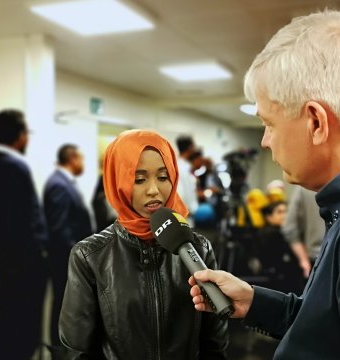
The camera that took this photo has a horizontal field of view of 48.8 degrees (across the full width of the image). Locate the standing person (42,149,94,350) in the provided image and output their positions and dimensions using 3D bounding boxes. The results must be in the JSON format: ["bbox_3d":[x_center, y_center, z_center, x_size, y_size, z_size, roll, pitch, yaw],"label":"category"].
[{"bbox_3d":[-0.828,0.586,3.040,0.340,1.750,0.500,-2,2,-35],"label":"standing person"}]

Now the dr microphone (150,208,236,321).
[{"bbox_3d":[0.048,0.176,0.838,0.080,0.280,0.080,-43,-25,17],"label":"dr microphone"}]

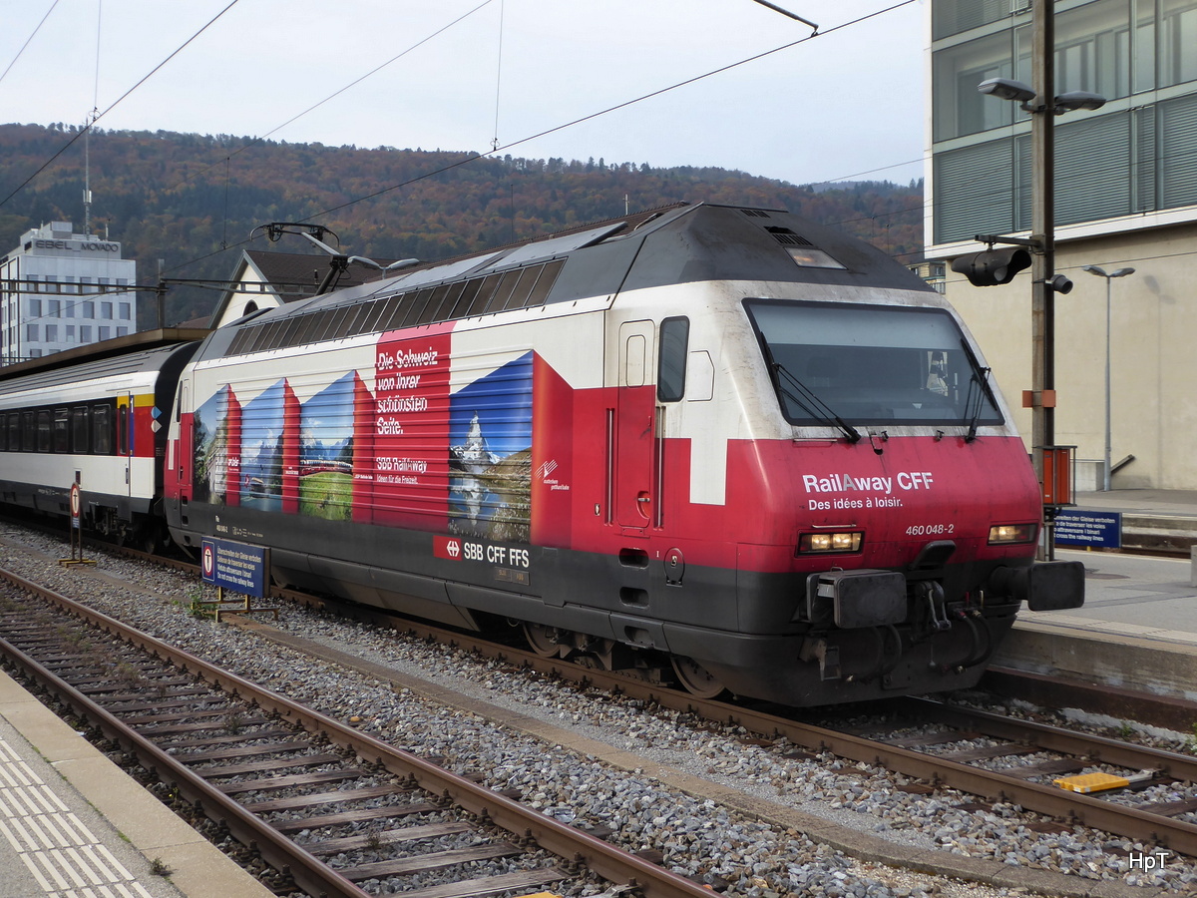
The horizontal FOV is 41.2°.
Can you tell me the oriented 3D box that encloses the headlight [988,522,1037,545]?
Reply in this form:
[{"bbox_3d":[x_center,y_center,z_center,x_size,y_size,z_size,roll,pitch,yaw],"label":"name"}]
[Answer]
[{"bbox_3d":[3.242,0.675,12.457,0.530,0.159,0.120,0,1,-29],"label":"headlight"}]

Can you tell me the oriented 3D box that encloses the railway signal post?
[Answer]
[{"bbox_3d":[-9.421,1.369,28.755,0.540,1.480,0.600,-1,1,-33],"label":"railway signal post"}]

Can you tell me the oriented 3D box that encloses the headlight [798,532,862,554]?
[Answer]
[{"bbox_3d":[1.692,0.688,11.584,0.530,0.159,0.120,0,1,-29],"label":"headlight"}]

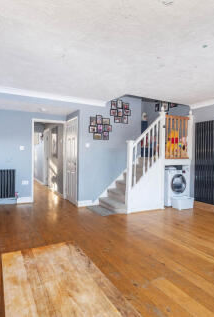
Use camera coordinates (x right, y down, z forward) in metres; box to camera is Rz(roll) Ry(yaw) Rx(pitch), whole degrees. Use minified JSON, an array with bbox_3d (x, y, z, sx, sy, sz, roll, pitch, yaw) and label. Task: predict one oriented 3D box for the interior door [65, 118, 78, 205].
[{"bbox_3d":[-0.819,0.070,4.681,0.040,1.960,0.770,0,1,-28],"label":"interior door"}]

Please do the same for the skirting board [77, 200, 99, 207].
[{"bbox_3d":[-0.382,0.998,4.425,0.500,0.125,0.020,0,1,-26],"label":"skirting board"}]

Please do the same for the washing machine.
[{"bbox_3d":[1.475,0.635,4.641,0.600,0.860,0.560,0,1,-25],"label":"washing machine"}]

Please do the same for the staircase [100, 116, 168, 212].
[{"bbox_3d":[0.563,0.029,4.411,1.150,2.080,1.030,0,1,-25],"label":"staircase"}]

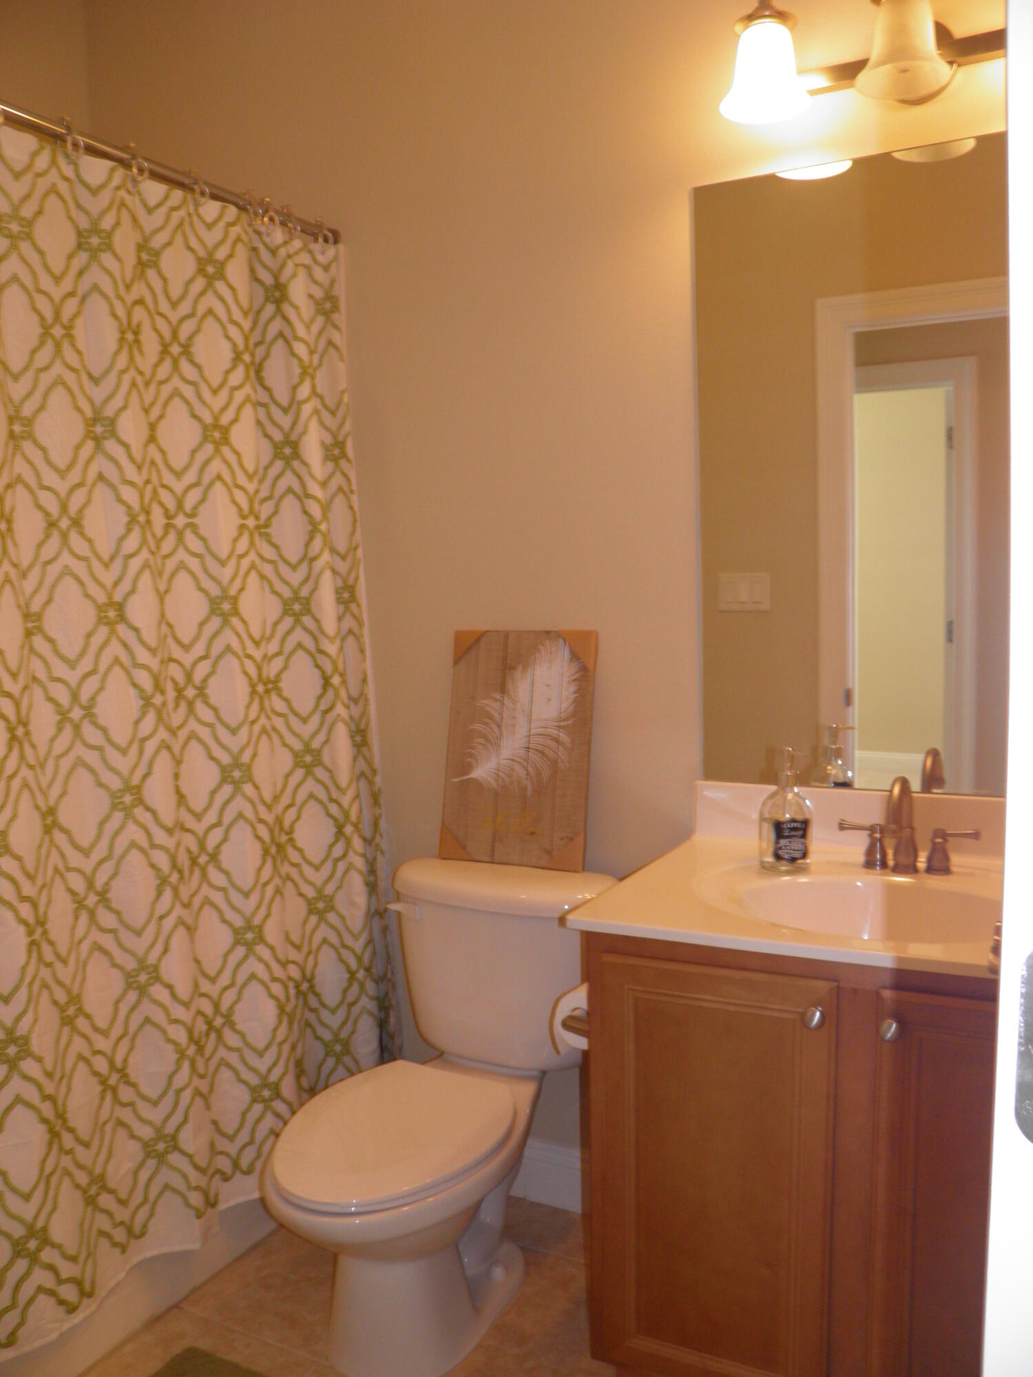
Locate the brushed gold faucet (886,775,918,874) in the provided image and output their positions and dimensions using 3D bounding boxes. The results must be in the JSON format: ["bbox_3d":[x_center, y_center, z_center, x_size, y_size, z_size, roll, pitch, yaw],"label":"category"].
[{"bbox_3d":[0.611,0.218,1.757,0.048,0.160,0.150,1,5,26],"label":"brushed gold faucet"}]

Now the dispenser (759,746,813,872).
[{"bbox_3d":[0.448,0.198,1.824,0.088,0.200,0.100,-2,5,-6],"label":"dispenser"}]

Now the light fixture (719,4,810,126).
[{"bbox_3d":[0.399,-1.003,1.771,0.144,0.158,0.144,1,5,26],"label":"light fixture"}]

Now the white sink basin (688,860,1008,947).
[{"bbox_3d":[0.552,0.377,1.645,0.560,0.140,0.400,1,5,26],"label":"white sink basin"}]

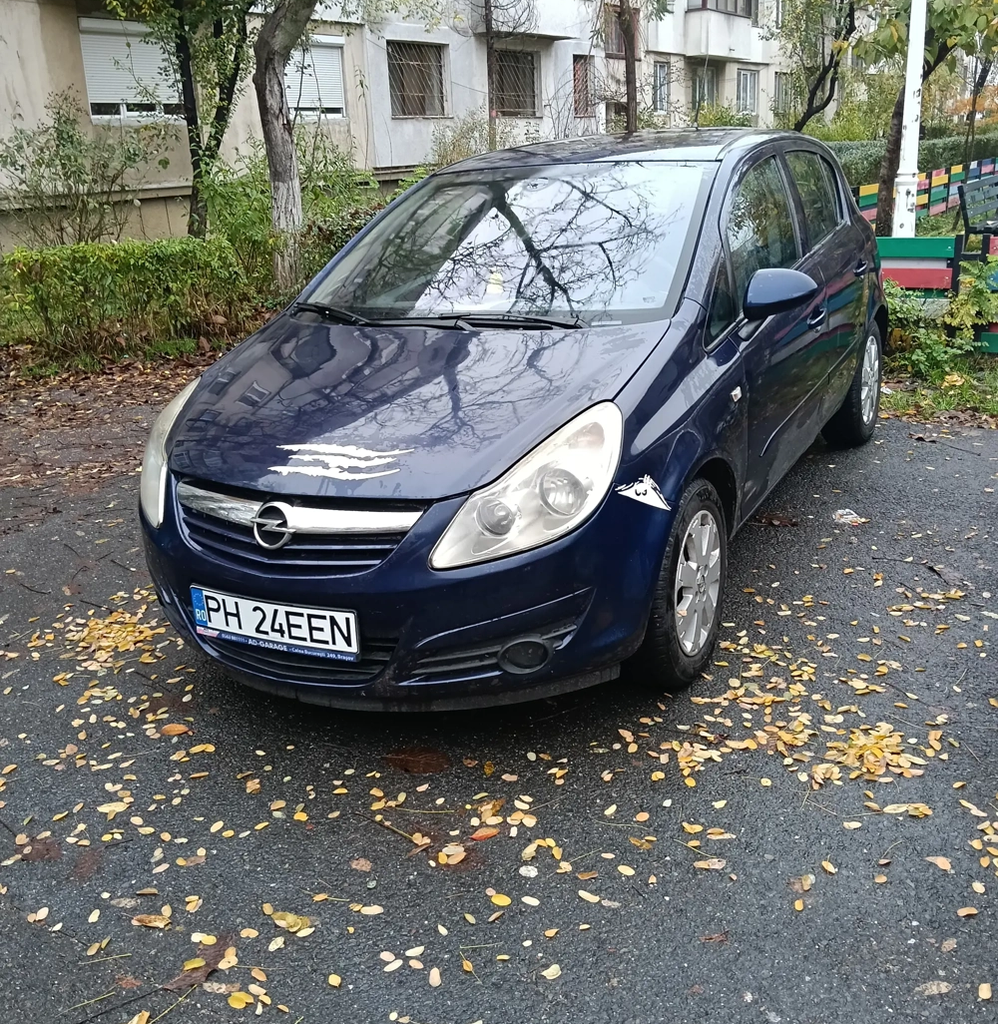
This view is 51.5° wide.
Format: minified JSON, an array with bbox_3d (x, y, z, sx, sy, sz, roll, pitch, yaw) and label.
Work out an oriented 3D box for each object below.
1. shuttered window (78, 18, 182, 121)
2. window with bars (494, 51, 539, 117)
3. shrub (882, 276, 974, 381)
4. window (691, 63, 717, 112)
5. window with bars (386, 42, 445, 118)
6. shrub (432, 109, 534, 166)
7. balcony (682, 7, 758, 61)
[{"bbox_3d":[-5.394,-6.529,15.379,0.160,1.430,1.680,9,23,33],"label":"shuttered window"},{"bbox_3d":[0.398,-9.881,23.929,0.150,1.400,1.720,9,23,33],"label":"window with bars"},{"bbox_3d":[2.528,-1.104,6.161,0.660,0.561,0.550,4,21,22],"label":"shrub"},{"bbox_3d":[6.609,-13.634,33.432,0.150,1.380,1.900,9,23,33],"label":"window"},{"bbox_3d":[-1.622,-8.717,20.977,0.150,1.420,1.800,9,23,33],"label":"window with bars"},{"bbox_3d":[-0.253,-6.184,18.812,2.100,2.140,1.800,-4,19,0],"label":"shrub"},{"bbox_3d":[6.838,-14.844,32.386,0.850,1.300,3.300,9,23,33],"label":"balcony"}]

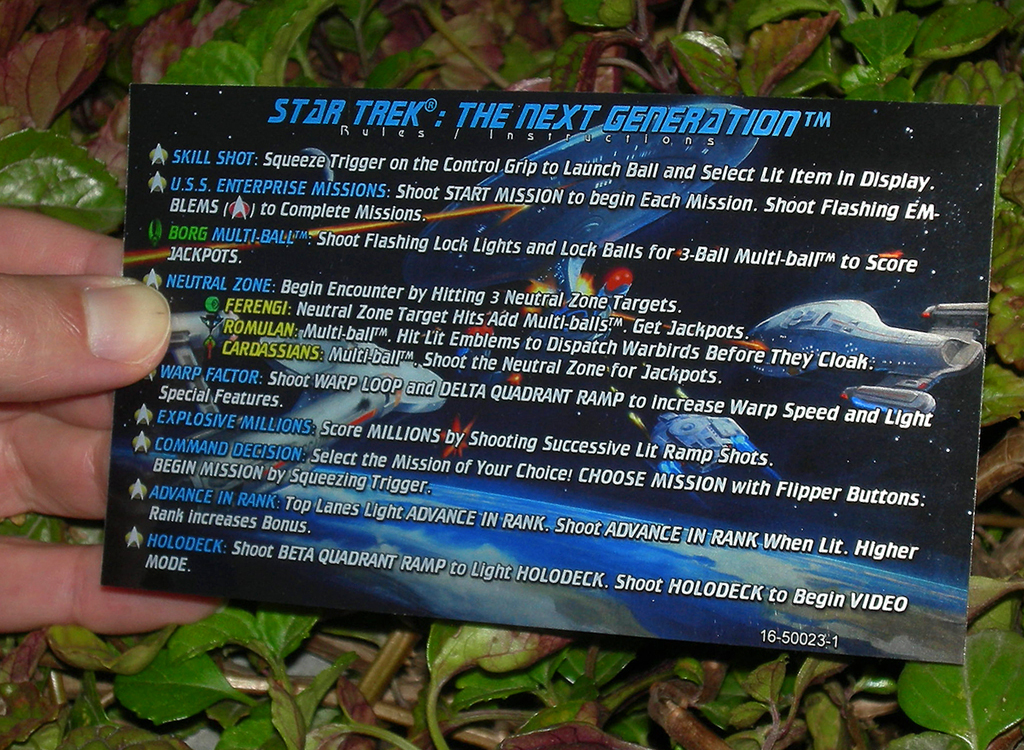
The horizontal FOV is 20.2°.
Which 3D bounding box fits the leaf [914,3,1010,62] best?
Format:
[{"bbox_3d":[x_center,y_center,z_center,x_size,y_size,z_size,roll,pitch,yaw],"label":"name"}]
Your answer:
[{"bbox_3d":[0.079,-0.060,0.500,0.017,0.004,0.009,-23,43,-13],"label":"leaf"}]

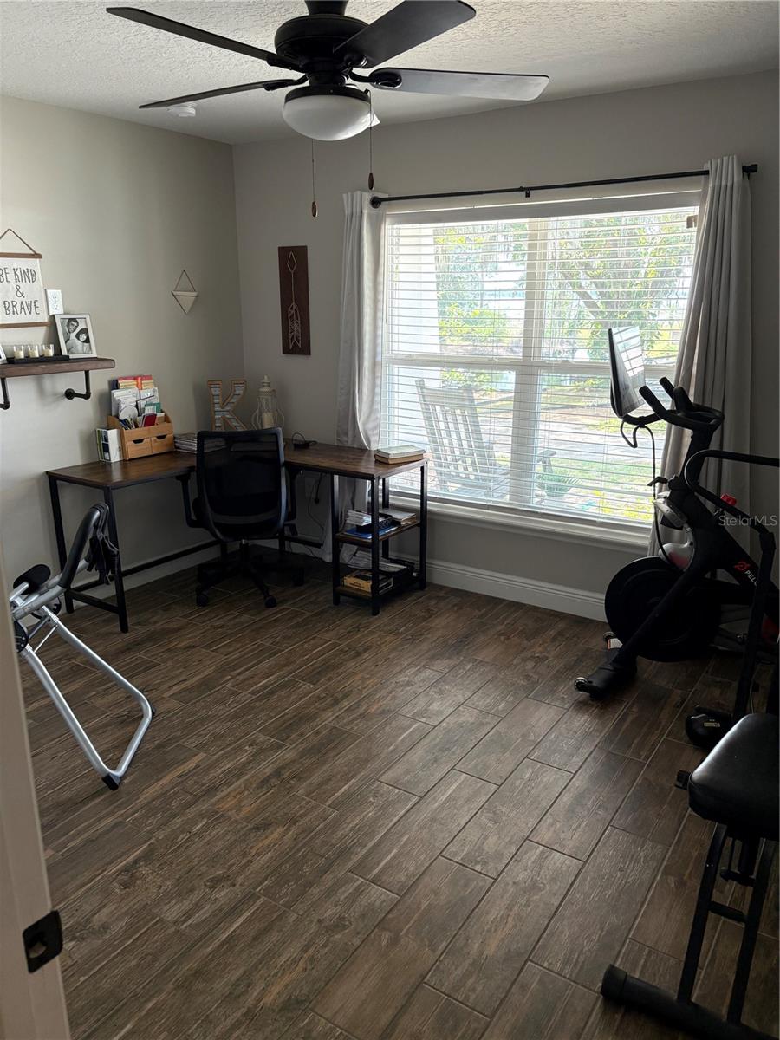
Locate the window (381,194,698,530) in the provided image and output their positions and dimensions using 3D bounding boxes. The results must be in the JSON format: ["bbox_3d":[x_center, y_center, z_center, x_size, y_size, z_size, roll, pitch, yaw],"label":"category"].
[{"bbox_3d":[0.671,-0.773,3.885,1.620,1.500,0.100,10,19,32],"label":"window"}]

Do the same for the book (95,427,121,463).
[{"bbox_3d":[-1.483,-0.398,4.150,0.115,0.168,0.068,10,19,32],"label":"book"}]

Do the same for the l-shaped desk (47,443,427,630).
[{"bbox_3d":[-0.749,0.076,4.158,1.430,0.756,1.360,10,19,32],"label":"l-shaped desk"}]

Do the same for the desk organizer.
[{"bbox_3d":[-1.366,-0.474,4.303,0.140,0.225,0.335,10,19,32],"label":"desk organizer"}]

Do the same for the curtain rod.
[{"bbox_3d":[0.684,-1.500,3.537,1.840,0.050,0.090,10,19,32],"label":"curtain rod"}]

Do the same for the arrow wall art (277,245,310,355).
[{"bbox_3d":[-0.557,-1.268,4.537,0.212,0.605,0.025,10,19,32],"label":"arrow wall art"}]

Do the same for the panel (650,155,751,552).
[{"bbox_3d":[1.386,-0.433,3.354,0.450,2.070,0.130,10,19,32],"label":"panel"}]

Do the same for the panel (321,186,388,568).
[{"bbox_3d":[-0.192,-0.719,4.372,0.460,2.070,0.120,10,19,32],"label":"panel"}]

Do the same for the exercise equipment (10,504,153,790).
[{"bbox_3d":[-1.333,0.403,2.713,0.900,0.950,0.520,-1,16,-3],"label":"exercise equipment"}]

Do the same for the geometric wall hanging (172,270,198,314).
[{"bbox_3d":[-1.161,-1.285,4.412,0.065,0.235,0.195,10,19,32],"label":"geometric wall hanging"}]

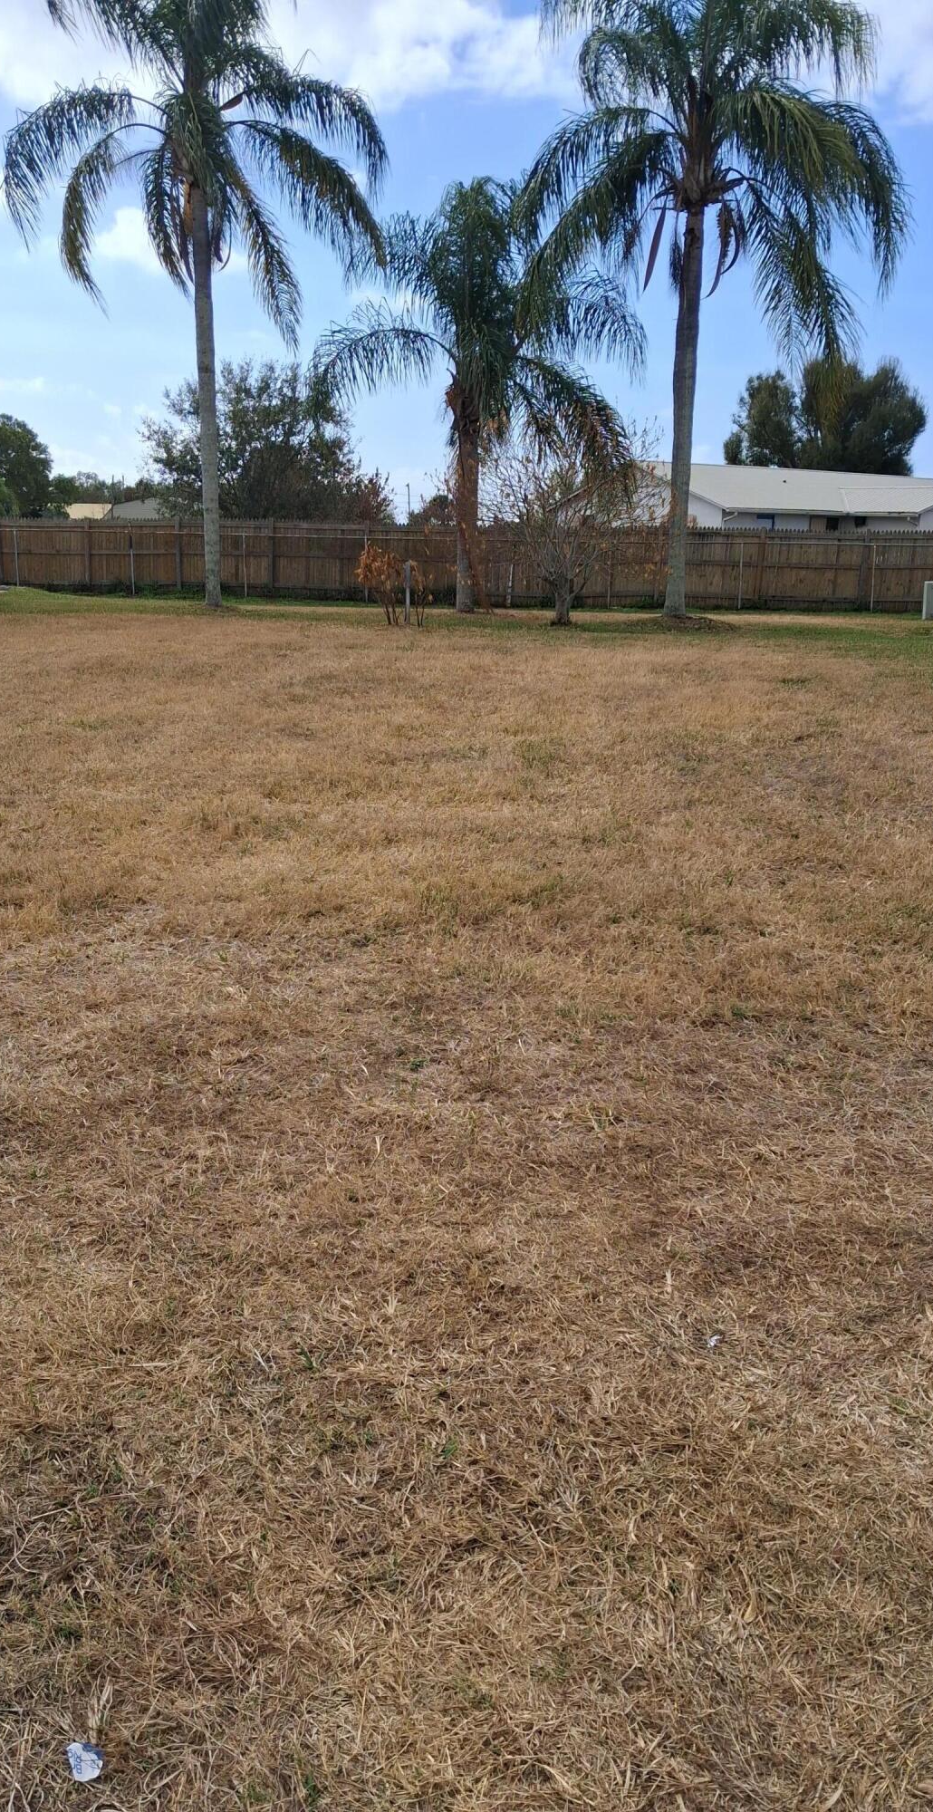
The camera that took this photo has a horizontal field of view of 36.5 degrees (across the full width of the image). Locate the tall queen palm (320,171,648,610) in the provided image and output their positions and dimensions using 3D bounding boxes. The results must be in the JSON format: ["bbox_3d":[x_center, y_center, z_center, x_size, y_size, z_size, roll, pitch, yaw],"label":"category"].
[{"bbox_3d":[0.259,-10.428,29.308,6.700,8.500,6.500,1,15,0],"label":"tall queen palm"}]

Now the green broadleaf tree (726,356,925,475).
[{"bbox_3d":[17.537,-21.681,69.685,9.800,10.300,9.000,1,15,0],"label":"green broadleaf tree"}]

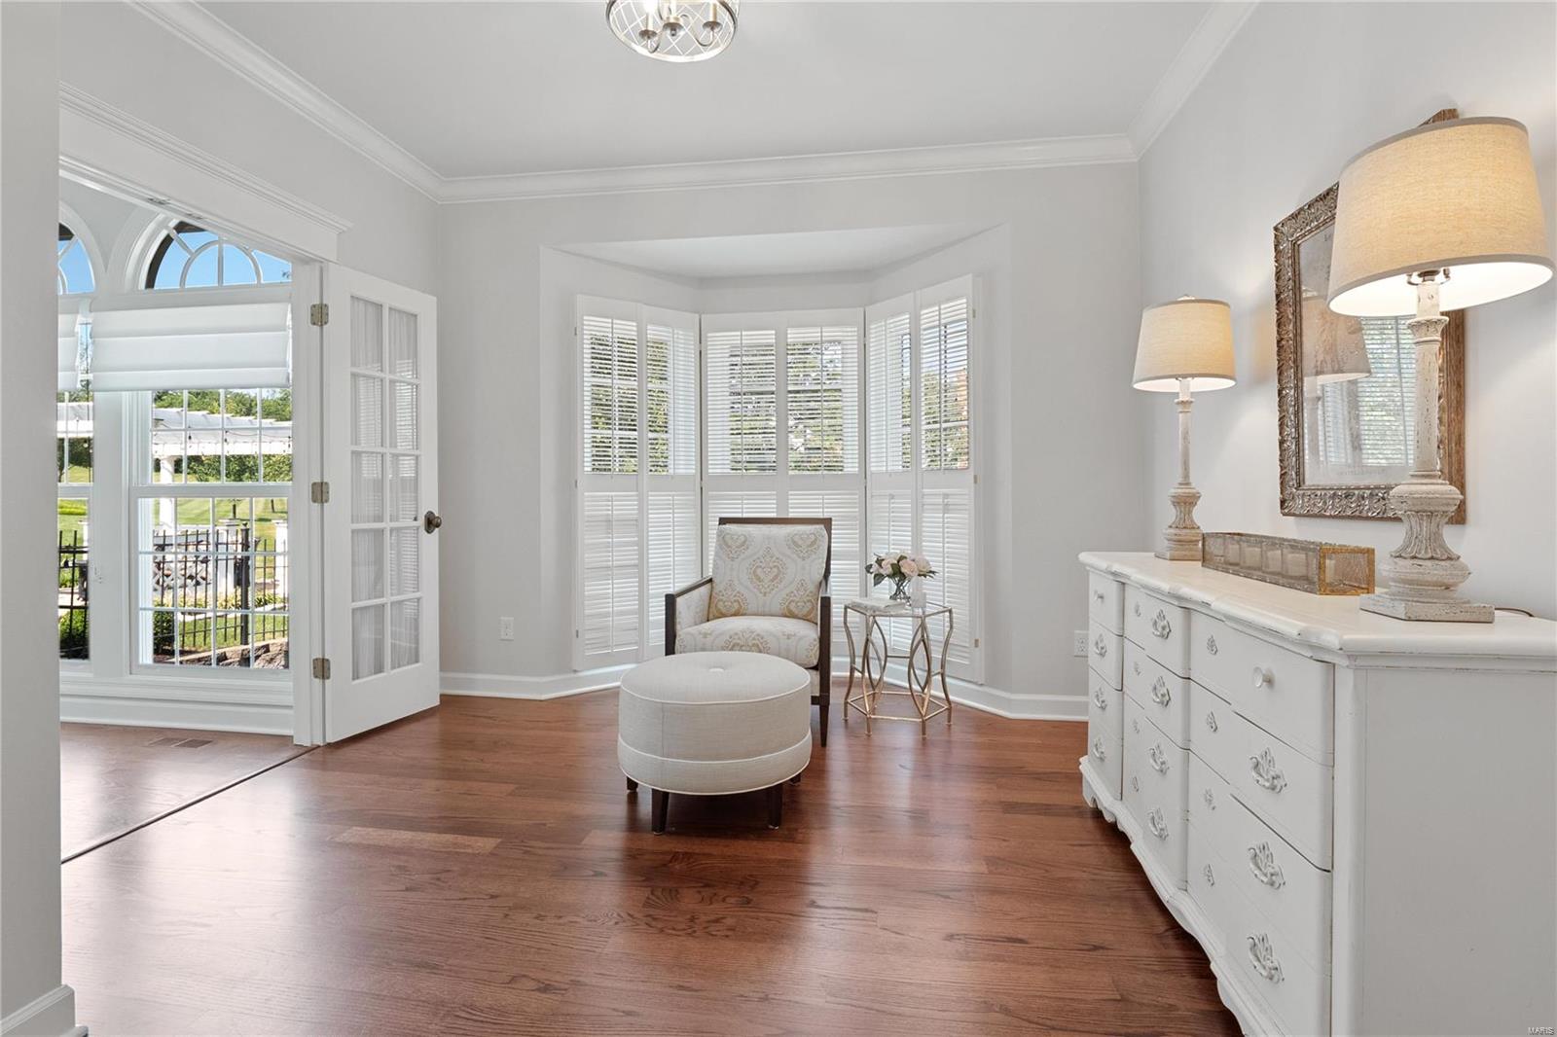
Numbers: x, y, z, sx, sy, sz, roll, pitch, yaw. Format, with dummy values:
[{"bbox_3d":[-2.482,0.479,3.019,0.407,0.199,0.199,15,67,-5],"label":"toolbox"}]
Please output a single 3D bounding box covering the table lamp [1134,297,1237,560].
[{"bbox_3d":[1.361,-0.305,2.326,0.302,0.884,0.302,0,2,8],"label":"table lamp"}]

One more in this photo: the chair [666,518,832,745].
[{"bbox_3d":[-0.077,0.481,3.349,0.717,0.926,0.825,0,2,8],"label":"chair"}]

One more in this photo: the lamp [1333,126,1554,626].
[{"bbox_3d":[1.202,-0.260,1.280,0.302,0.884,0.302,0,2,8],"label":"lamp"}]

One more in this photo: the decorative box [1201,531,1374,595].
[{"bbox_3d":[1.306,0.108,1.807,0.127,0.103,0.553,0,2,8],"label":"decorative box"}]

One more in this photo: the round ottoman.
[{"bbox_3d":[-0.219,0.737,2.444,0.673,0.490,0.673,0,2,0],"label":"round ottoman"}]

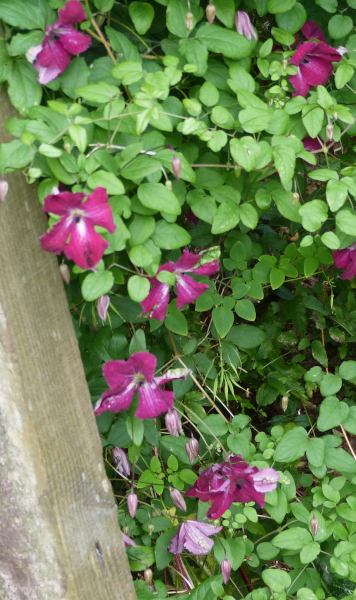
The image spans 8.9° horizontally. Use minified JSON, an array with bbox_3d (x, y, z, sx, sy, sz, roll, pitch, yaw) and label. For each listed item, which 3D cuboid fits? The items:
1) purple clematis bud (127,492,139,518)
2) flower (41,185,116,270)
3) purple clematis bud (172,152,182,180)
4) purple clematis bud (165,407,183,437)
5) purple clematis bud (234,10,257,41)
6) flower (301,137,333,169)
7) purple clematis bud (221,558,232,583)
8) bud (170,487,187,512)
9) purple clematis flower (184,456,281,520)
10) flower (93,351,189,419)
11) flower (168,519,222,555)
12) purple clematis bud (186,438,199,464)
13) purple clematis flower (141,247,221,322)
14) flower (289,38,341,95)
[{"bbox_3d":[-0.044,0.198,2.200,0.010,0.025,0.010,-1,20,0],"label":"purple clematis bud"},{"bbox_3d":[-0.091,-0.066,2.100,0.071,0.077,0.032,0,3,0],"label":"flower"},{"bbox_3d":[-0.001,-0.125,2.160,0.009,0.024,0.009,-4,20,2],"label":"purple clematis bud"},{"bbox_3d":[-0.004,0.118,2.220,0.015,0.028,0.015,-6,20,2],"label":"purple clematis bud"},{"bbox_3d":[0.062,-0.249,2.080,0.017,0.029,0.017,-26,15,9],"label":"purple clematis bud"},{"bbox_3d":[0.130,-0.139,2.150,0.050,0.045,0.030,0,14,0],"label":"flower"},{"bbox_3d":[0.048,0.265,2.240,0.011,0.025,0.011,0,20,0],"label":"purple clematis bud"},{"bbox_3d":[0.001,0.185,2.120,0.012,0.027,0.012,-30,15,10],"label":"bud"},{"bbox_3d":[0.051,0.174,2.130,0.086,0.058,0.040,-2,14,-5],"label":"purple clematis flower"},{"bbox_3d":[-0.034,0.078,2.100,0.086,0.062,0.035,1,9,3],"label":"flower"},{"bbox_3d":[0.016,0.220,2.130,0.050,0.035,0.045,-10,-6,-1],"label":"flower"},{"bbox_3d":[0.013,0.140,2.120,0.012,0.024,0.012,0,20,0],"label":"purple clematis bud"},{"bbox_3d":[0.001,-0.013,2.100,0.072,0.064,0.030,-1,9,-3],"label":"purple clematis flower"},{"bbox_3d":[0.134,-0.227,2.230,0.057,0.062,0.038,-6,19,-16],"label":"flower"}]

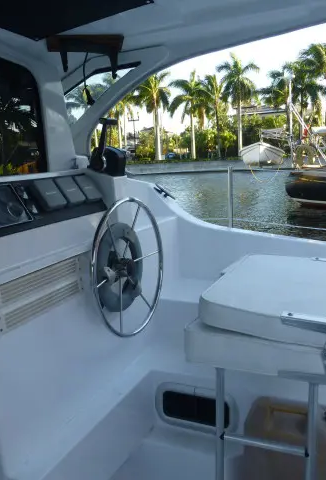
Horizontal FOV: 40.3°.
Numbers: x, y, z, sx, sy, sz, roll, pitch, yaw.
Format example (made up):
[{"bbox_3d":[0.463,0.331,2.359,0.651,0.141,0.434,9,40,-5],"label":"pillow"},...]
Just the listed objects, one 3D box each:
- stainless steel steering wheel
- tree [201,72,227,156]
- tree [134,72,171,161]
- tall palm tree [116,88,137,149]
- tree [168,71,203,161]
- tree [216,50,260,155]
[{"bbox_3d":[-0.151,0.111,1.823,0.100,0.560,0.560,-3,9,26],"label":"stainless steel steering wheel"},{"bbox_3d":[5.870,-13.627,49.146,3.370,8.940,3.370,-2,11,0],"label":"tree"},{"bbox_3d":[-0.691,-13.034,47.137,4.170,9.040,4.170,-2,11,0],"label":"tree"},{"bbox_3d":[-5.399,-15.397,59.148,3.940,8.920,3.940,-2,11,0],"label":"tall palm tree"},{"bbox_3d":[2.982,-13.464,48.109,4.150,9.330,4.150,-2,11,0],"label":"tree"},{"bbox_3d":[8.100,-14.173,46.978,4.350,10.700,4.350,-2,11,0],"label":"tree"}]

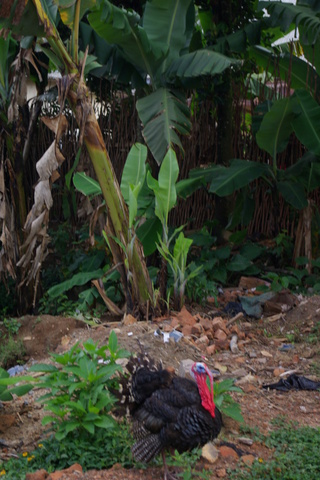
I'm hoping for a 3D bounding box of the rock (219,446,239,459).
[{"bbox_3d":[0.404,1.247,6.400,0.118,0.078,0.100,0,3,0],"label":"rock"}]

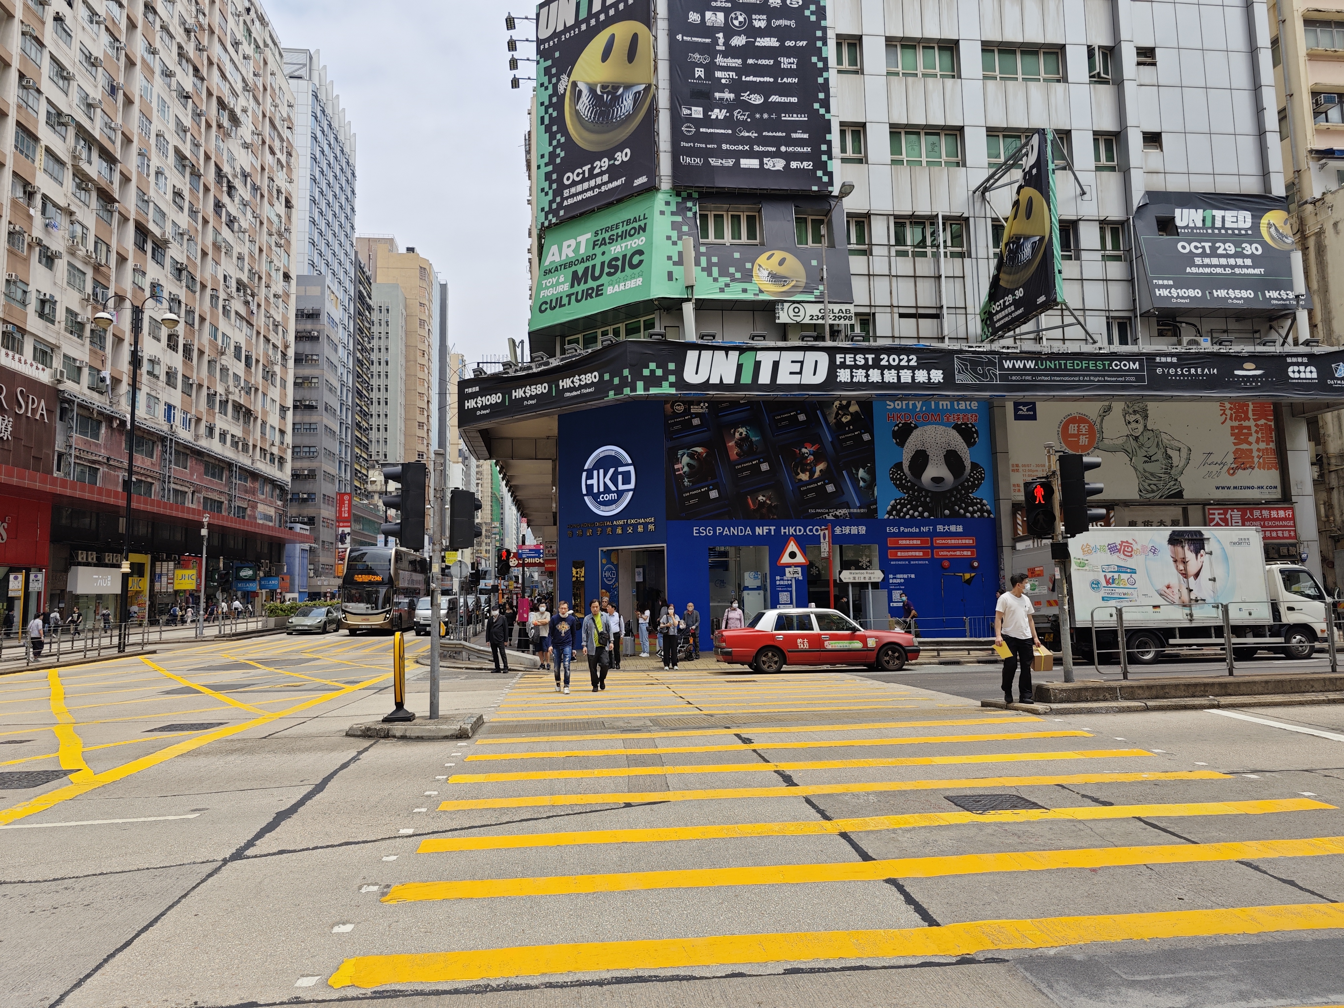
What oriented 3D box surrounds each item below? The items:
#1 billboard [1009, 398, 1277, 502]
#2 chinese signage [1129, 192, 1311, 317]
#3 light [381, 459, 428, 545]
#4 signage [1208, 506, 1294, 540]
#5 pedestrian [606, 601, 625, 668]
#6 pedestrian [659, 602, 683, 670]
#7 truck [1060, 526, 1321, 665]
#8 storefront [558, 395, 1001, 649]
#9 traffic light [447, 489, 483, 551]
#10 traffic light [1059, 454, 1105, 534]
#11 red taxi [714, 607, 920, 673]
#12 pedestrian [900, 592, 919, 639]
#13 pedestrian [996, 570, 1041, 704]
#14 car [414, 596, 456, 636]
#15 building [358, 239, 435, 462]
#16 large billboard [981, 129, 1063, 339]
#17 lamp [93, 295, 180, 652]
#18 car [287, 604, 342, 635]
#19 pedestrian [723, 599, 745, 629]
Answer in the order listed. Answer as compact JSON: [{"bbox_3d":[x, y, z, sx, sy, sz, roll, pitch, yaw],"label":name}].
[{"bbox_3d":[15.951,-1.888,30.018,9.682,3.535,0.250,0,-6,-7],"label":"billboard"},{"bbox_3d":[17.761,-8.177,28.858,5.410,4.120,0.720,0,-6,-6],"label":"chinese signage"},{"bbox_3d":[-3.544,0.000,11.774,0.490,1.100,0.370,-1,-6,0],"label":"light"},{"bbox_3d":[19.370,0.691,29.836,3.258,1.196,0.220,0,-6,-7],"label":"signage"},{"bbox_3d":[-1.401,3.258,22.118,0.480,1.612,0.320,-6,-8,37],"label":"pedestrian"},{"bbox_3d":[-0.026,3.281,21.977,0.520,1.606,0.400,-1,-6,3],"label":"pedestrian"},{"bbox_3d":[12.324,2.219,21.852,6.560,3.100,2.150,0,-6,-6],"label":"truck"},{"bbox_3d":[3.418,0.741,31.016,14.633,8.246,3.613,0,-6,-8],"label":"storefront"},{"bbox_3d":[-2.705,0.197,11.649,0.350,0.778,0.310,-4,-7,28],"label":"traffic light"},{"bbox_3d":[5.935,-0.137,12.926,0.500,1.120,0.370,-1,-6,-1],"label":"traffic light"},{"bbox_3d":[3.347,3.123,21.070,4.690,1.530,1.700,-1,-6,-5],"label":"red taxi"},{"bbox_3d":[6.637,3.298,24.777,0.520,1.625,0.460,0,-6,-10],"label":"pedestrian"},{"bbox_3d":[4.569,1.776,11.820,0.520,1.698,0.360,0,-6,-12],"label":"pedestrian"},{"bbox_3d":[-12.177,5.812,46.642,1.700,1.980,4.695,0,-6,-6],"label":"car"},{"bbox_3d":[-61.468,-16.832,192.892,16.500,79.000,21.000,0,-6,-6],"label":"building"},{"bbox_3d":[10.882,-8.297,28.163,0.330,5.150,4.100,0,-6,-8],"label":"large billboard"},{"bbox_3d":[-20.224,-1.265,33.336,3.050,13.428,0.700,0,-6,-6],"label":"lamp"},{"bbox_3d":[-19.421,6.345,48.831,1.850,1.443,4.690,0,-6,-9],"label":"car"},{"bbox_3d":[1.629,3.269,23.182,0.500,1.564,0.360,0,-6,-8],"label":"pedestrian"}]

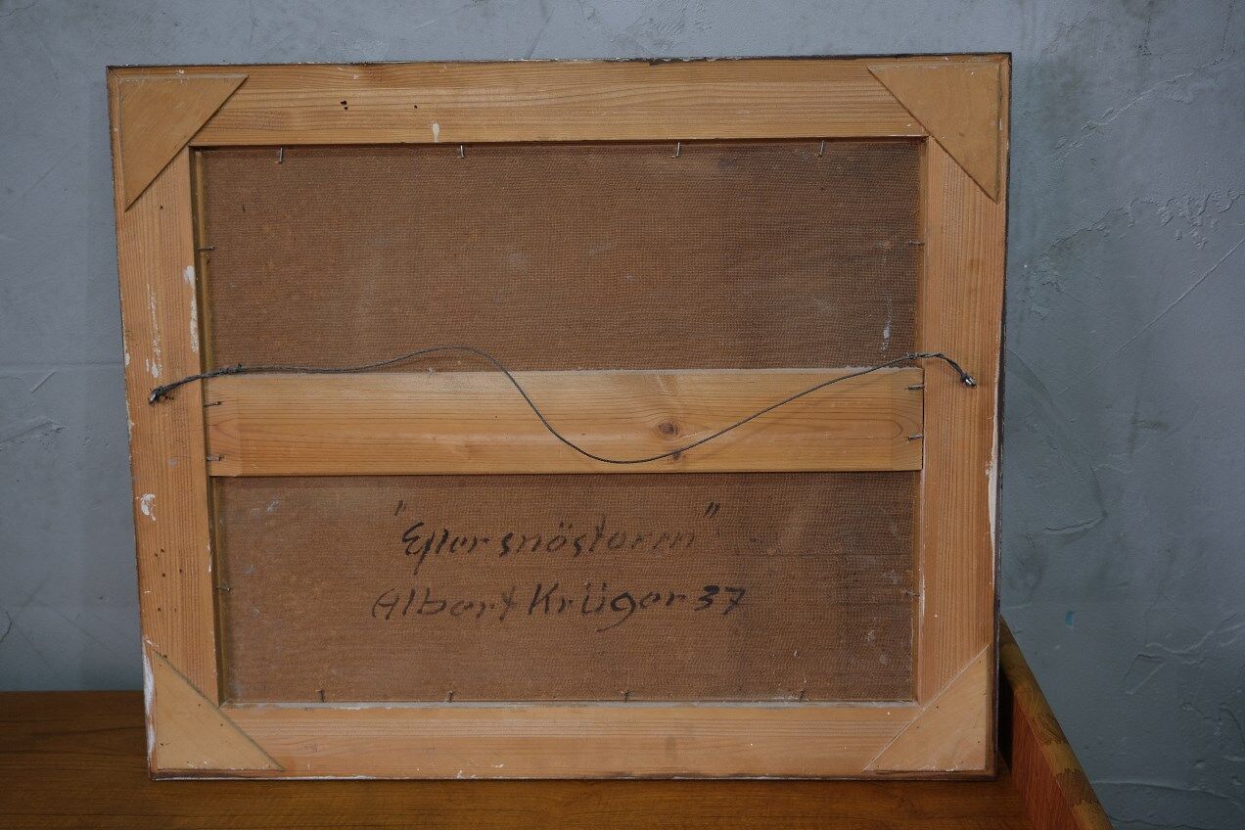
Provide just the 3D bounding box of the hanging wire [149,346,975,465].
[{"bbox_3d":[-0.054,-0.008,1.018,0.696,0.101,0.030,-1,6,2],"label":"hanging wire"}]

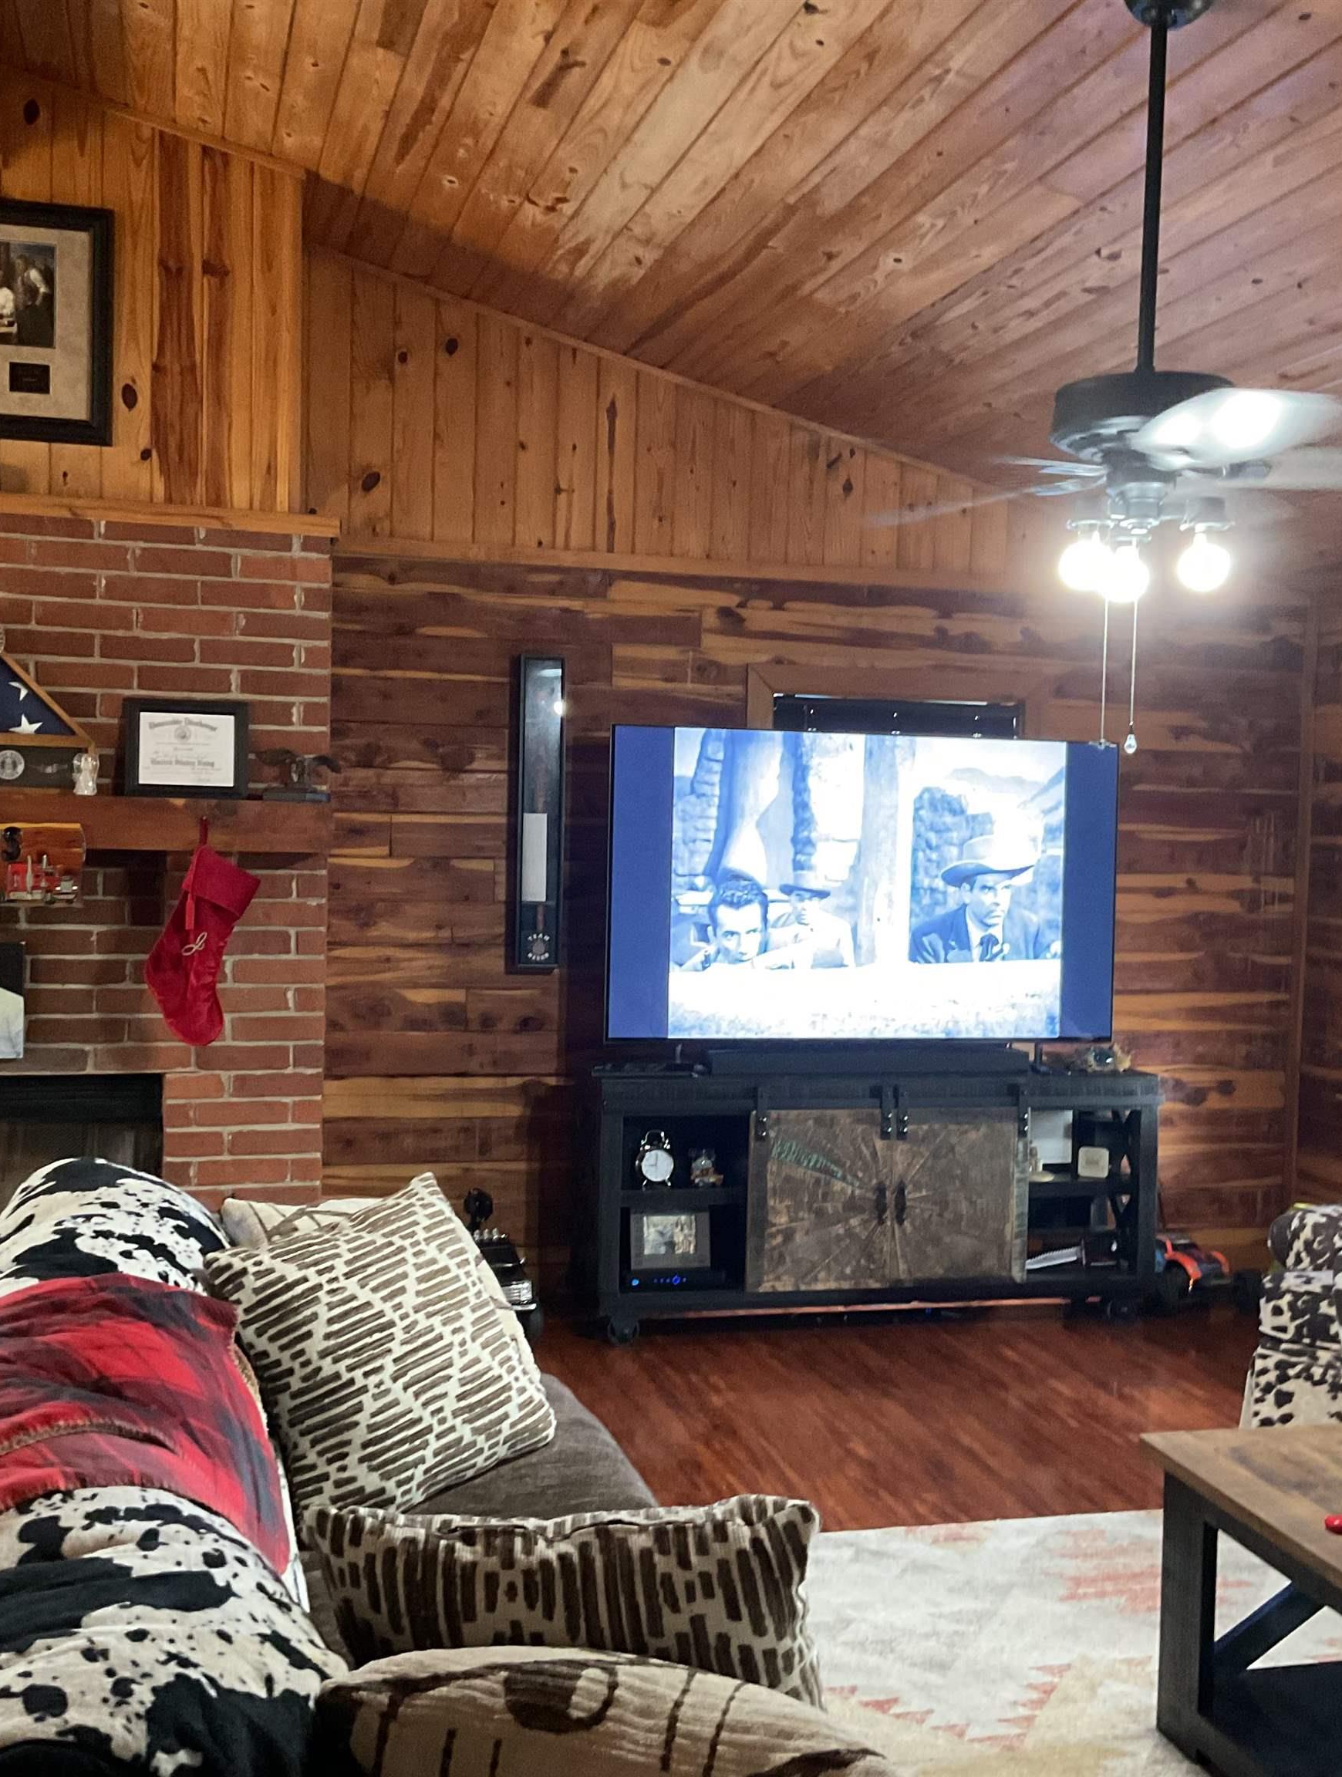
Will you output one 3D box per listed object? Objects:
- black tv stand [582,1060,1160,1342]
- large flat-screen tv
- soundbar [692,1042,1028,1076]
[{"bbox_3d":[0.613,0.959,6.266,1.820,0.790,0.390,1,2,-14],"label":"black tv stand"},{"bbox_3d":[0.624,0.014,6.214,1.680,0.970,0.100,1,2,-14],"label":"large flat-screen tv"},{"bbox_3d":[0.618,0.535,6.126,1.050,0.072,0.105,1,2,-14],"label":"soundbar"}]

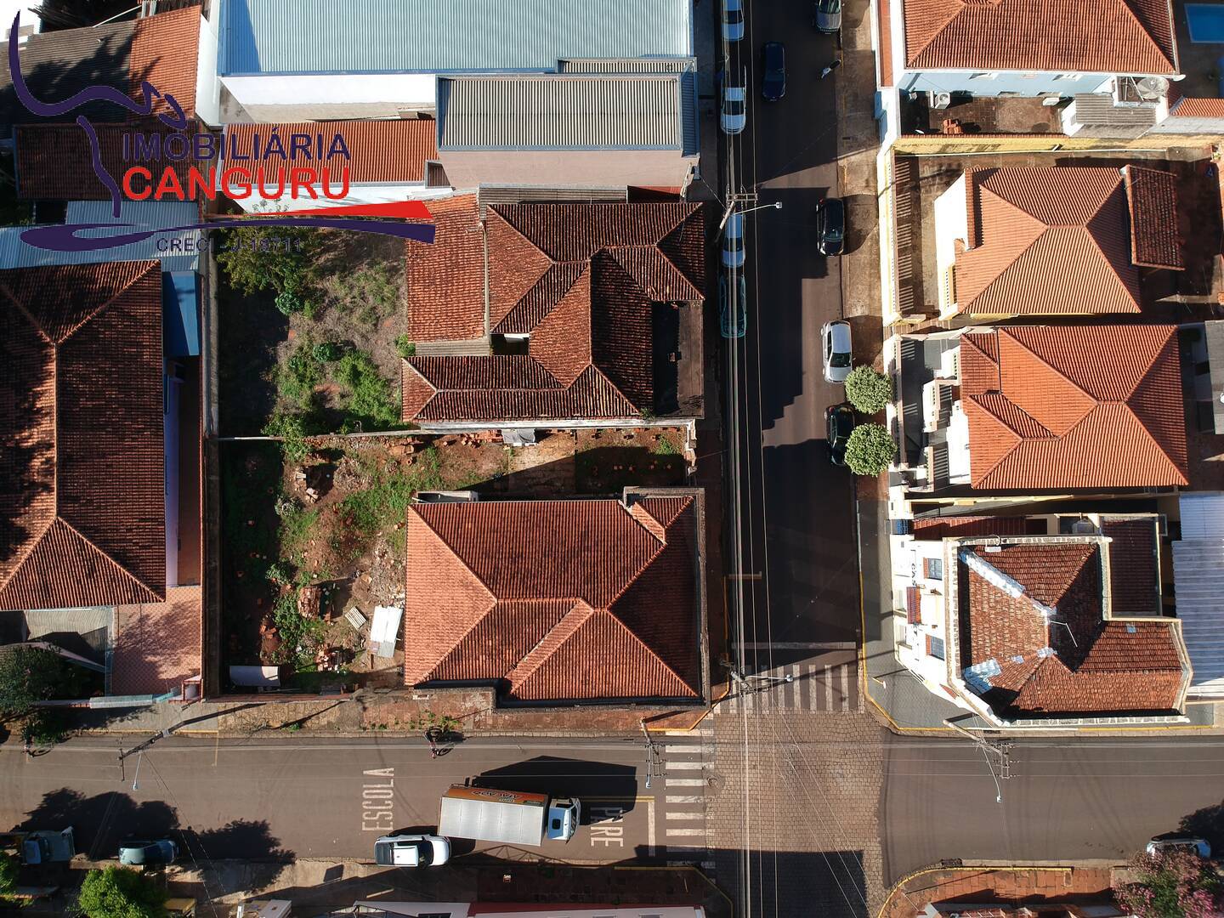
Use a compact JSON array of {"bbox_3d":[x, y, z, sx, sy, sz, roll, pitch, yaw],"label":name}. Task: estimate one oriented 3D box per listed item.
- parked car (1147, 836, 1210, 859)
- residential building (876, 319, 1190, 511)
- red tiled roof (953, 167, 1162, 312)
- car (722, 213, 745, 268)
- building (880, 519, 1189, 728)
[{"bbox_3d":[36.500,25.464,56.820,4.409,1.480,1.720,1,86,-3],"label":"parked car"},{"bbox_3d":[28.396,-3.012,57.756,17.345,5.100,11.095,0,87,-3],"label":"residential building"},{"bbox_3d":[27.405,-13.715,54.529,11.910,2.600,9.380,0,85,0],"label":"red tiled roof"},{"bbox_3d":[7.986,-14.349,57.769,1.660,1.480,3.750,0,86,-3],"label":"car"},{"bbox_3d":[25.942,9.407,53.982,14.758,8.000,11.614,0,86,-3],"label":"building"}]

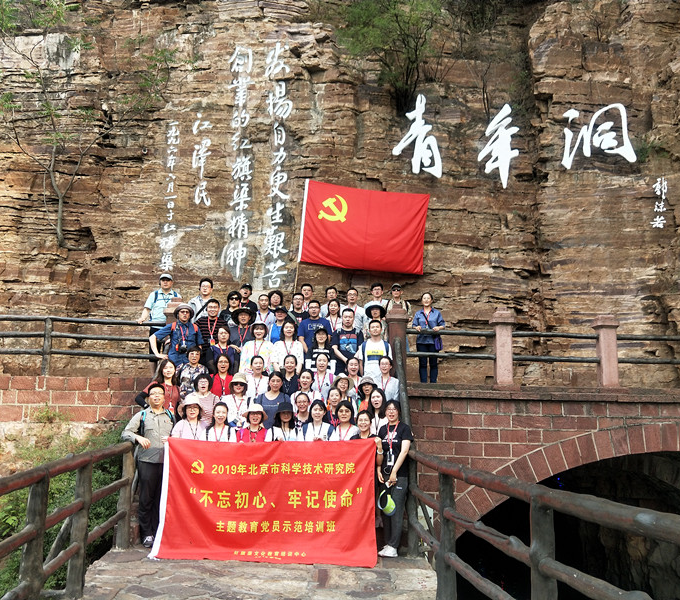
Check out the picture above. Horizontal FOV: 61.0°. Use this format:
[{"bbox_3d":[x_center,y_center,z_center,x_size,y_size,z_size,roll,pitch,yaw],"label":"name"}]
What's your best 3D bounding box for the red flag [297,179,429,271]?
[{"bbox_3d":[0.402,-1.161,9.300,1.990,1.320,0.100,7,-7,-4],"label":"red flag"}]

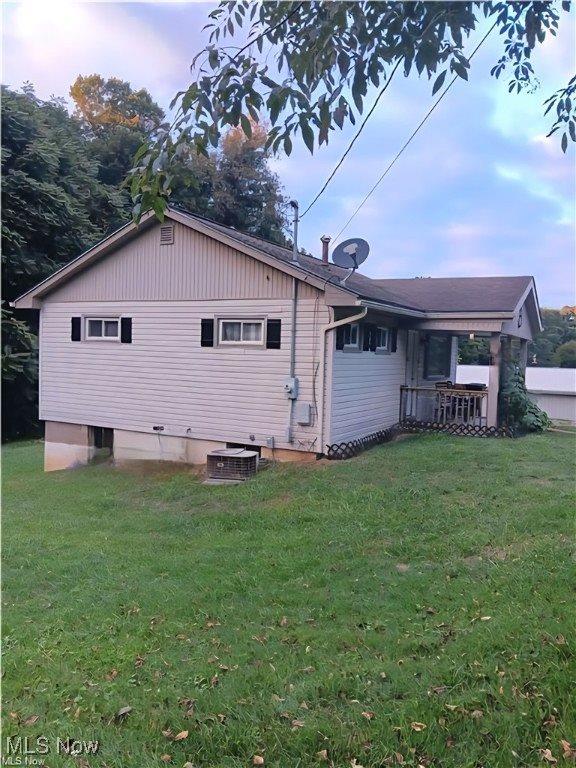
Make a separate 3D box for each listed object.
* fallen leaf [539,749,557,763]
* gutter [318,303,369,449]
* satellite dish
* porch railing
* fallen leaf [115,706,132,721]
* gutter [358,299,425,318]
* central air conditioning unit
[{"bbox_3d":[0.972,1.391,2.159,0.065,0.030,0.055,2,4,0],"label":"fallen leaf"},{"bbox_3d":[0.942,-0.037,9.709,0.850,2.550,0.100,4,4,28],"label":"gutter"},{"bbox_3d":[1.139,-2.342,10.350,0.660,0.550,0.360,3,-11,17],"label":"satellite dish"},{"bbox_3d":[3.483,0.533,12.981,1.930,0.820,0.090,4,4,28],"label":"porch railing"},{"bbox_3d":[-0.711,1.424,2.493,0.075,0.030,0.060,2,4,0],"label":"fallen leaf"},{"bbox_3d":[2.099,-1.386,10.904,0.120,0.120,3.700,4,4,28],"label":"gutter"},{"bbox_3d":[-0.987,1.457,10.310,0.720,0.430,0.660,2,4,13],"label":"central air conditioning unit"}]

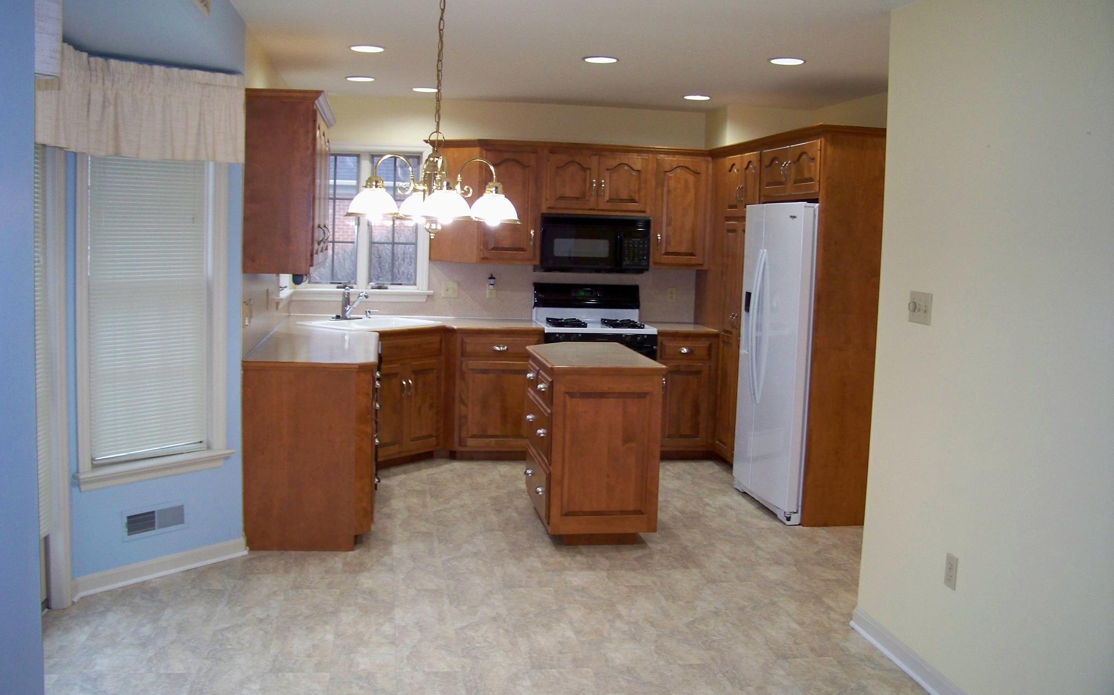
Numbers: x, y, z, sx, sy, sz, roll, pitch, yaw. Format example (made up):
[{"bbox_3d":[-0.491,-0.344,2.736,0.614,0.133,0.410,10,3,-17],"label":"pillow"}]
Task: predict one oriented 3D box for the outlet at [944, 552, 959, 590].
[{"bbox_3d":[1.329,0.758,3.590,0.010,0.115,0.072,1,6,-9],"label":"outlet"}]

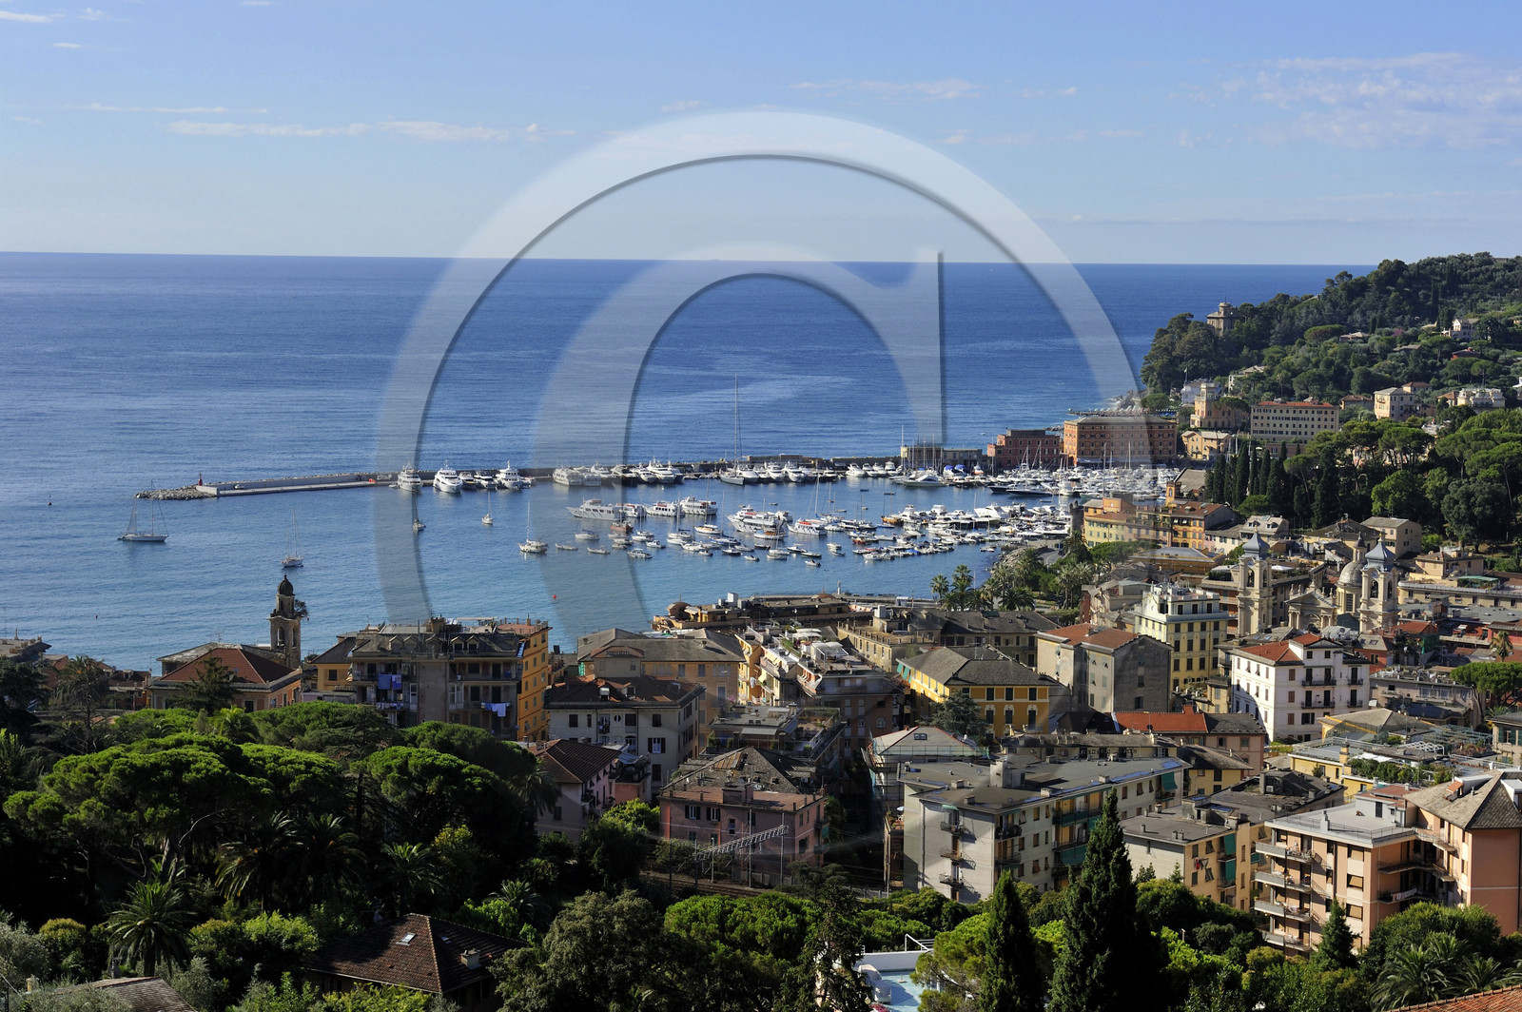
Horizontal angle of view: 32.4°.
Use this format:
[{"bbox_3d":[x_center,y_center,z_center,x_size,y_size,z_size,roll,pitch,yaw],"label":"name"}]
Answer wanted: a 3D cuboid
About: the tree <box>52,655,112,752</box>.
[{"bbox_3d":[-93.780,28.040,362.000,7.800,14.810,7.800,-1,6,-15],"label":"tree"}]

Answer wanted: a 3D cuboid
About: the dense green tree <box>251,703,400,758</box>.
[{"bbox_3d":[-49.900,27.290,300.440,17.000,9.000,14.000,0,6,-9],"label":"dense green tree"}]

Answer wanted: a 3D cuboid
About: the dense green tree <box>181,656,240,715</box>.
[{"bbox_3d":[-79.980,27.270,380.000,8.000,11.170,8.000,-1,6,-12],"label":"dense green tree"}]

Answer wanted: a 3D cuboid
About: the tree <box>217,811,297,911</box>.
[{"bbox_3d":[-46.040,33.350,240.000,7.600,10.880,7.600,-1,6,-11],"label":"tree"}]

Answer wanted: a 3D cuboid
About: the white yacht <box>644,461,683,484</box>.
[{"bbox_3d":[-38.073,-14.203,1036.873,6.800,8.800,28.000,-1,6,-18],"label":"white yacht"}]

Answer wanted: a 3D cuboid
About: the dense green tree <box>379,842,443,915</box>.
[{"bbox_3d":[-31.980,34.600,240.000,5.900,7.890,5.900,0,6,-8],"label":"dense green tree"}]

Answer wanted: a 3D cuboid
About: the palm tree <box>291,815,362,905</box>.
[{"bbox_3d":[-42.190,34.580,255.440,6.900,9.000,6.900,0,6,-9],"label":"palm tree"}]

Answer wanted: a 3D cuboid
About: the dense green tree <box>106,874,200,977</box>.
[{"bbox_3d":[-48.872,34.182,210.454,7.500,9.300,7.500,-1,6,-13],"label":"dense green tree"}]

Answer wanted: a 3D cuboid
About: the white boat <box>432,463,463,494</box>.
[{"bbox_3d":[-118.301,-11.175,988.510,6.800,10.500,28.000,-1,6,-20],"label":"white boat"}]

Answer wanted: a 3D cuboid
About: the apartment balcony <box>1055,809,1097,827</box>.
[{"bbox_3d":[37.130,36.640,308.000,1.300,1.200,8.000,6,8,43],"label":"apartment balcony"}]

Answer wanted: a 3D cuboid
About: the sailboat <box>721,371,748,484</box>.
[{"bbox_3d":[-10.327,-30.365,1034.640,7.200,42.000,34.000,-1,6,-15],"label":"sailboat"}]

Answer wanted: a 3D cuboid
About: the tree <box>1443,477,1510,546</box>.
[{"bbox_3d":[187.310,2.200,685.920,18.000,18.800,17.000,2,6,15],"label":"tree"}]

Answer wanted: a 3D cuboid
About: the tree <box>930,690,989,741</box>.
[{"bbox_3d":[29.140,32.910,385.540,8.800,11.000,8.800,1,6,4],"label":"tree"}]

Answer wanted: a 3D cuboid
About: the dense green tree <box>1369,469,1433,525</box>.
[{"bbox_3d":[173.530,-0.980,710.810,16.500,16.500,15.000,2,6,14],"label":"dense green tree"}]

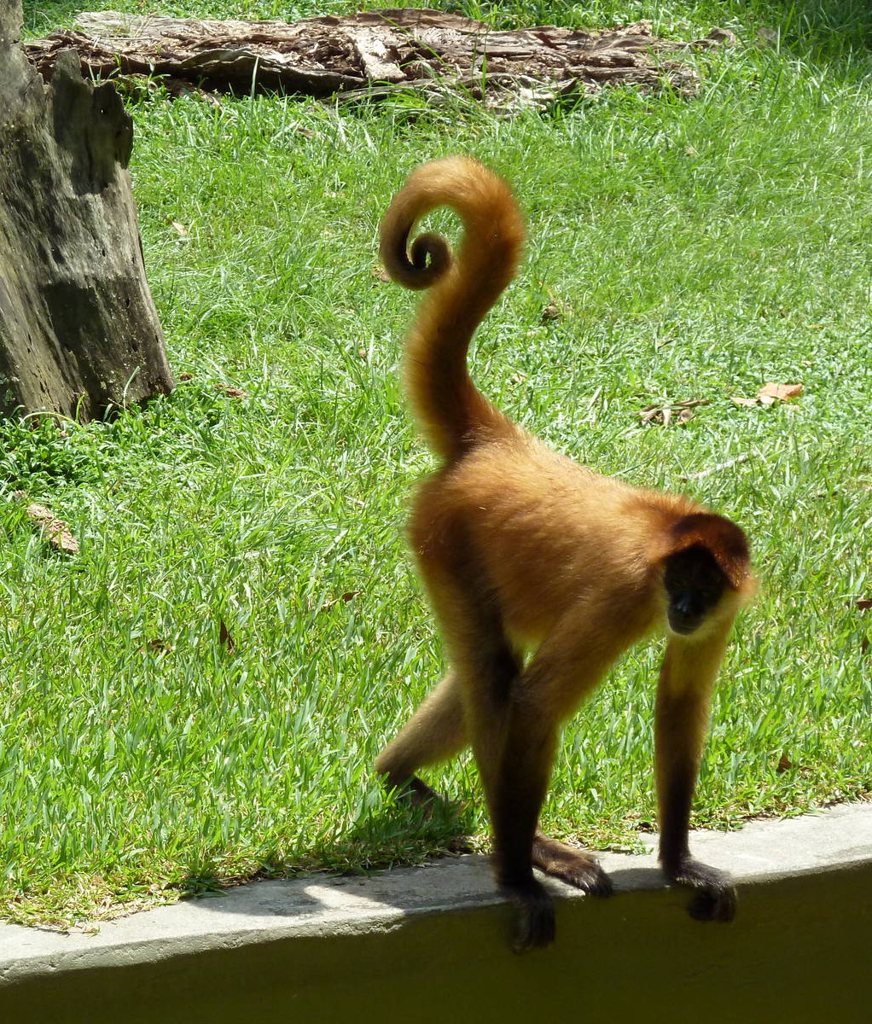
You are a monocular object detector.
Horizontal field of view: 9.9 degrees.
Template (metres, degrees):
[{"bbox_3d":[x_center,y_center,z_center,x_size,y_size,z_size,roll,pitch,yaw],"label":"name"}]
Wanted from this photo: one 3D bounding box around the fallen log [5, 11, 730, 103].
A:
[{"bbox_3d":[-0.110,-0.869,9.668,1.400,0.140,0.320,0,17,0],"label":"fallen log"}]

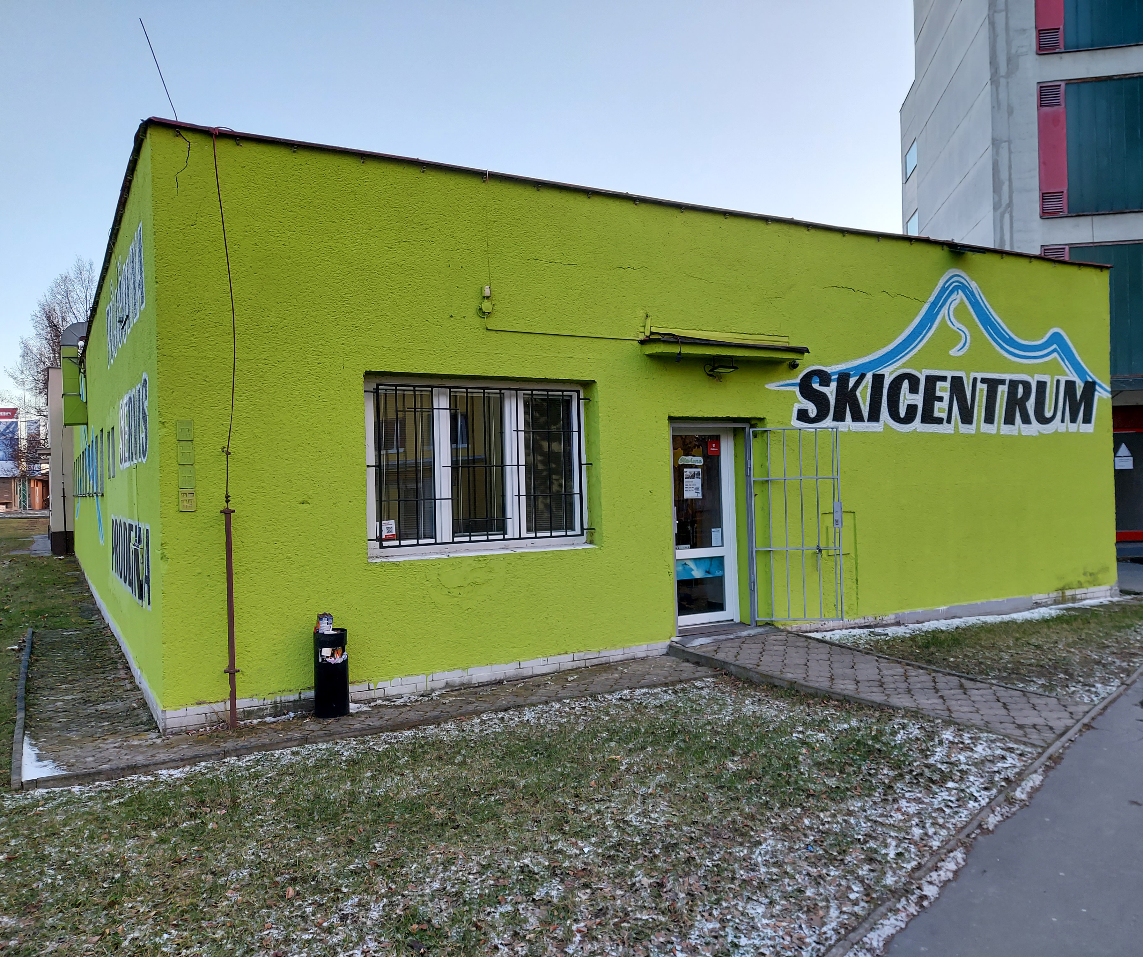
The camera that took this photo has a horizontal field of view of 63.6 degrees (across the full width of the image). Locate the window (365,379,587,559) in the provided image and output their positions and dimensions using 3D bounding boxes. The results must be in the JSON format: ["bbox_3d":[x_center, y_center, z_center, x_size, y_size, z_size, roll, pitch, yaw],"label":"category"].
[{"bbox_3d":[-0.745,-0.105,7.815,2.015,1.435,0.150,-1,0,-30],"label":"window"}]

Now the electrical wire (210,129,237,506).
[{"bbox_3d":[-2.443,-1.133,6.539,0.160,2.654,0.100,-1,0,-30],"label":"electrical wire"}]

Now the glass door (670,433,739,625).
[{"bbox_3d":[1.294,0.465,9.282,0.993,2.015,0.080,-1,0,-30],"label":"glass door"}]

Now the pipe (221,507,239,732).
[{"bbox_3d":[-2.406,0.981,6.512,0.100,1.560,0.090,-1,0,-30],"label":"pipe"}]

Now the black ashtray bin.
[{"bbox_3d":[-1.766,1.428,6.780,0.245,0.595,0.245,-1,0,-30],"label":"black ashtray bin"}]

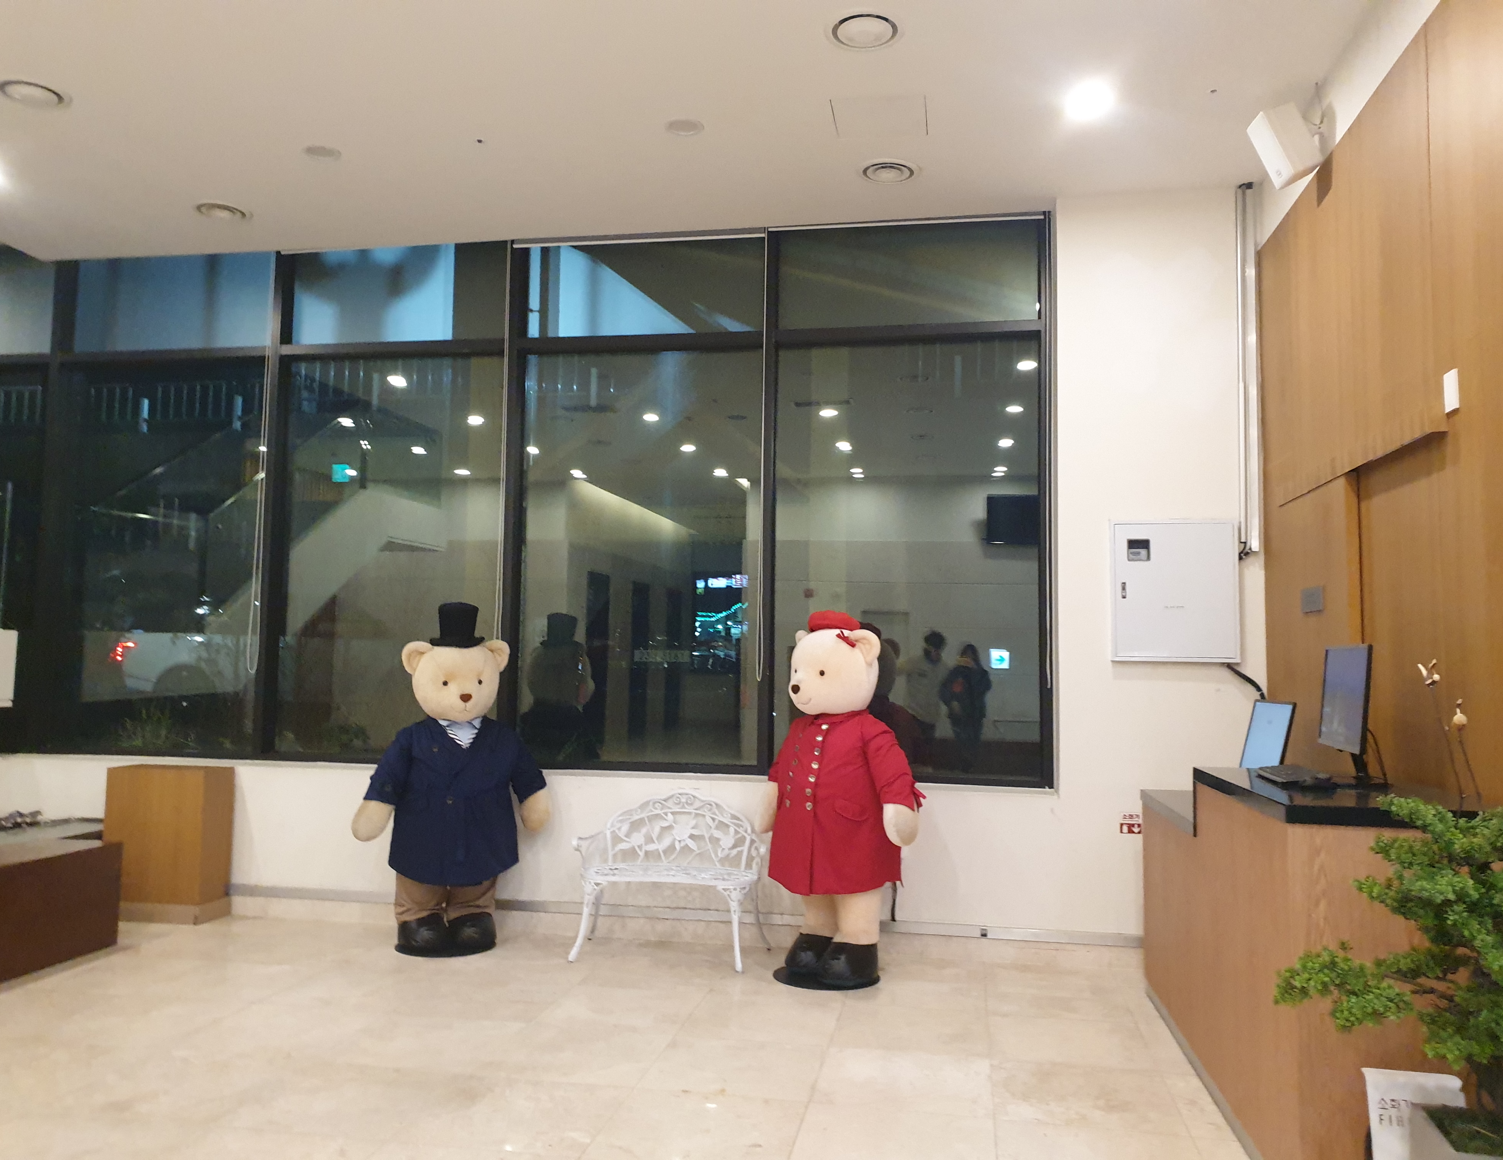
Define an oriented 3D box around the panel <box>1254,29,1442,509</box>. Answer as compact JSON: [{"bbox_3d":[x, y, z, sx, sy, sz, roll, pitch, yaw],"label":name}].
[{"bbox_3d":[2.422,-1.082,4.824,0.060,1.355,2.105,0,-4,10],"label":"panel"}]

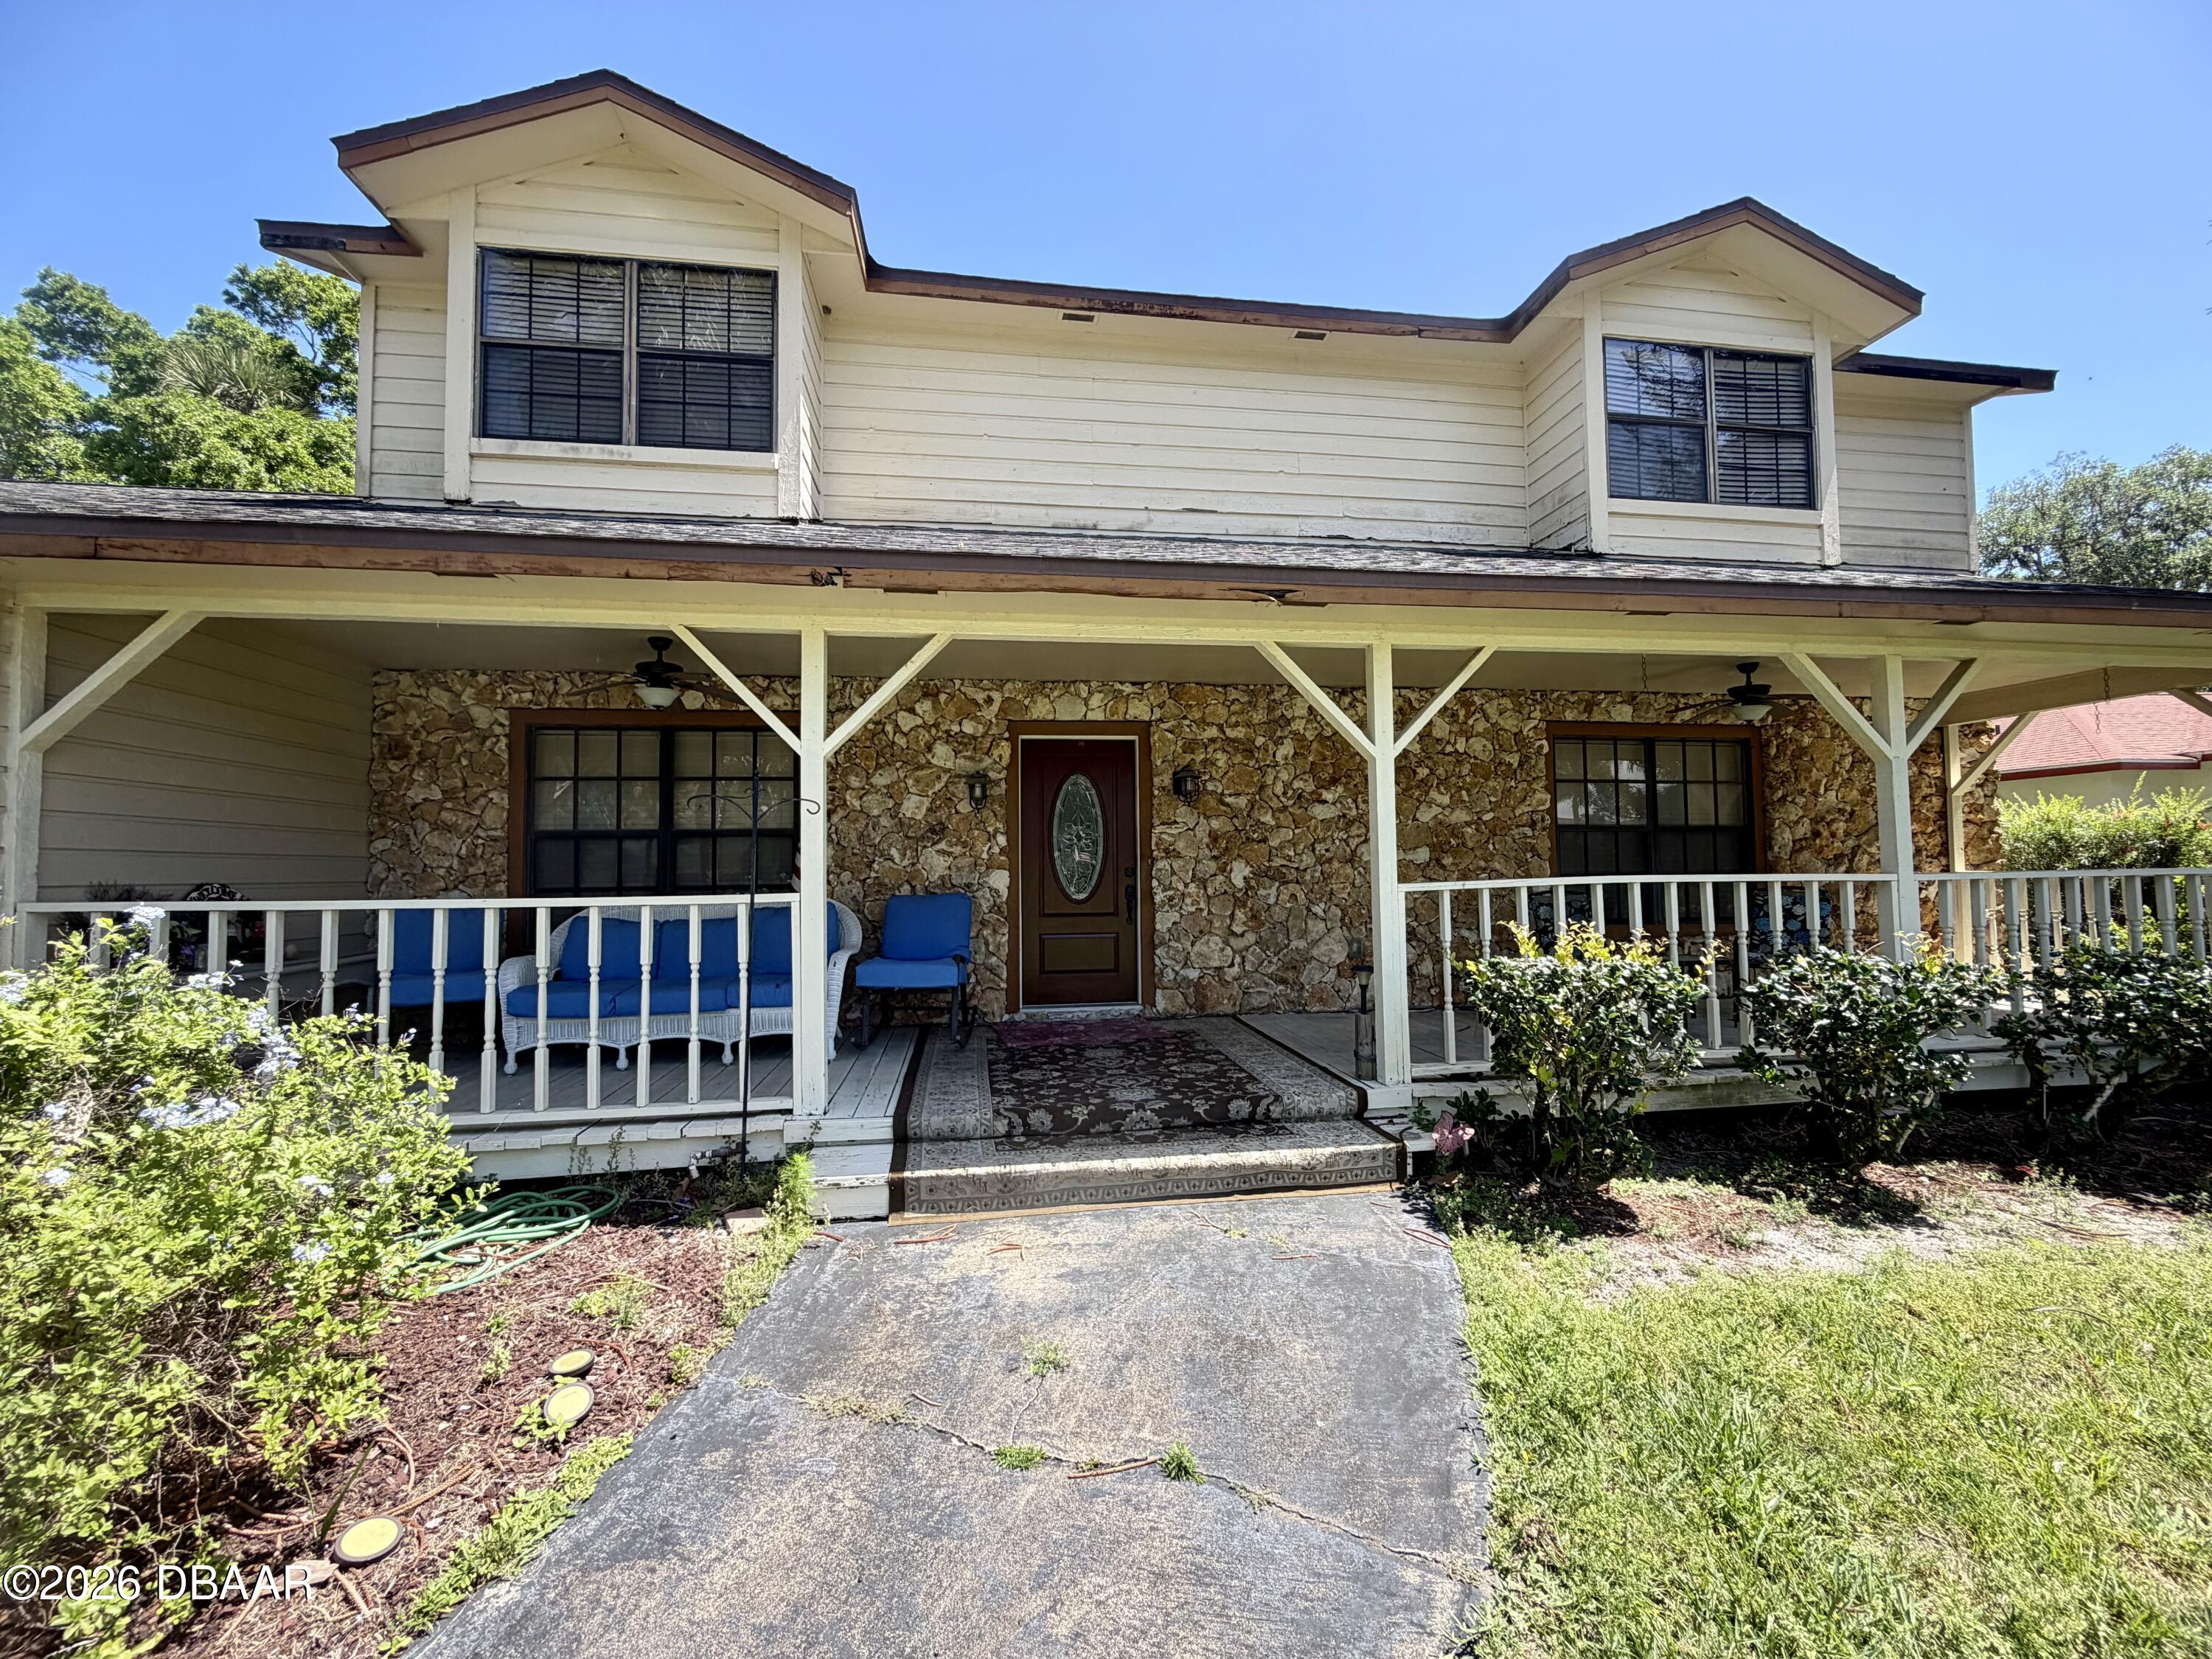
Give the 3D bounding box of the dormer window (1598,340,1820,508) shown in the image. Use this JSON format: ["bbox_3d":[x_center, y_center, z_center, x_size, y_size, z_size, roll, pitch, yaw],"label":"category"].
[{"bbox_3d":[4.773,-3.190,7.088,1.810,1.270,0.110,0,-3,-9],"label":"dormer window"}]

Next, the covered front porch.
[{"bbox_3d":[1.536,0.255,5.766,12.950,2.980,2.760,0,-3,-9],"label":"covered front porch"}]

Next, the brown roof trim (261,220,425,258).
[{"bbox_3d":[-5.153,-3.978,6.045,1.000,0.210,0.100,0,-3,-9],"label":"brown roof trim"}]

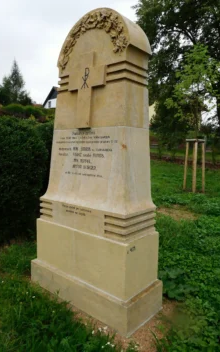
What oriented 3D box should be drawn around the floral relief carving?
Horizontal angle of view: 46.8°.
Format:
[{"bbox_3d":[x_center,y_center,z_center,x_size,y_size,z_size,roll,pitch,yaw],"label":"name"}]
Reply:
[{"bbox_3d":[-0.201,-1.286,2.379,0.880,0.460,0.085,5,7,40],"label":"floral relief carving"}]

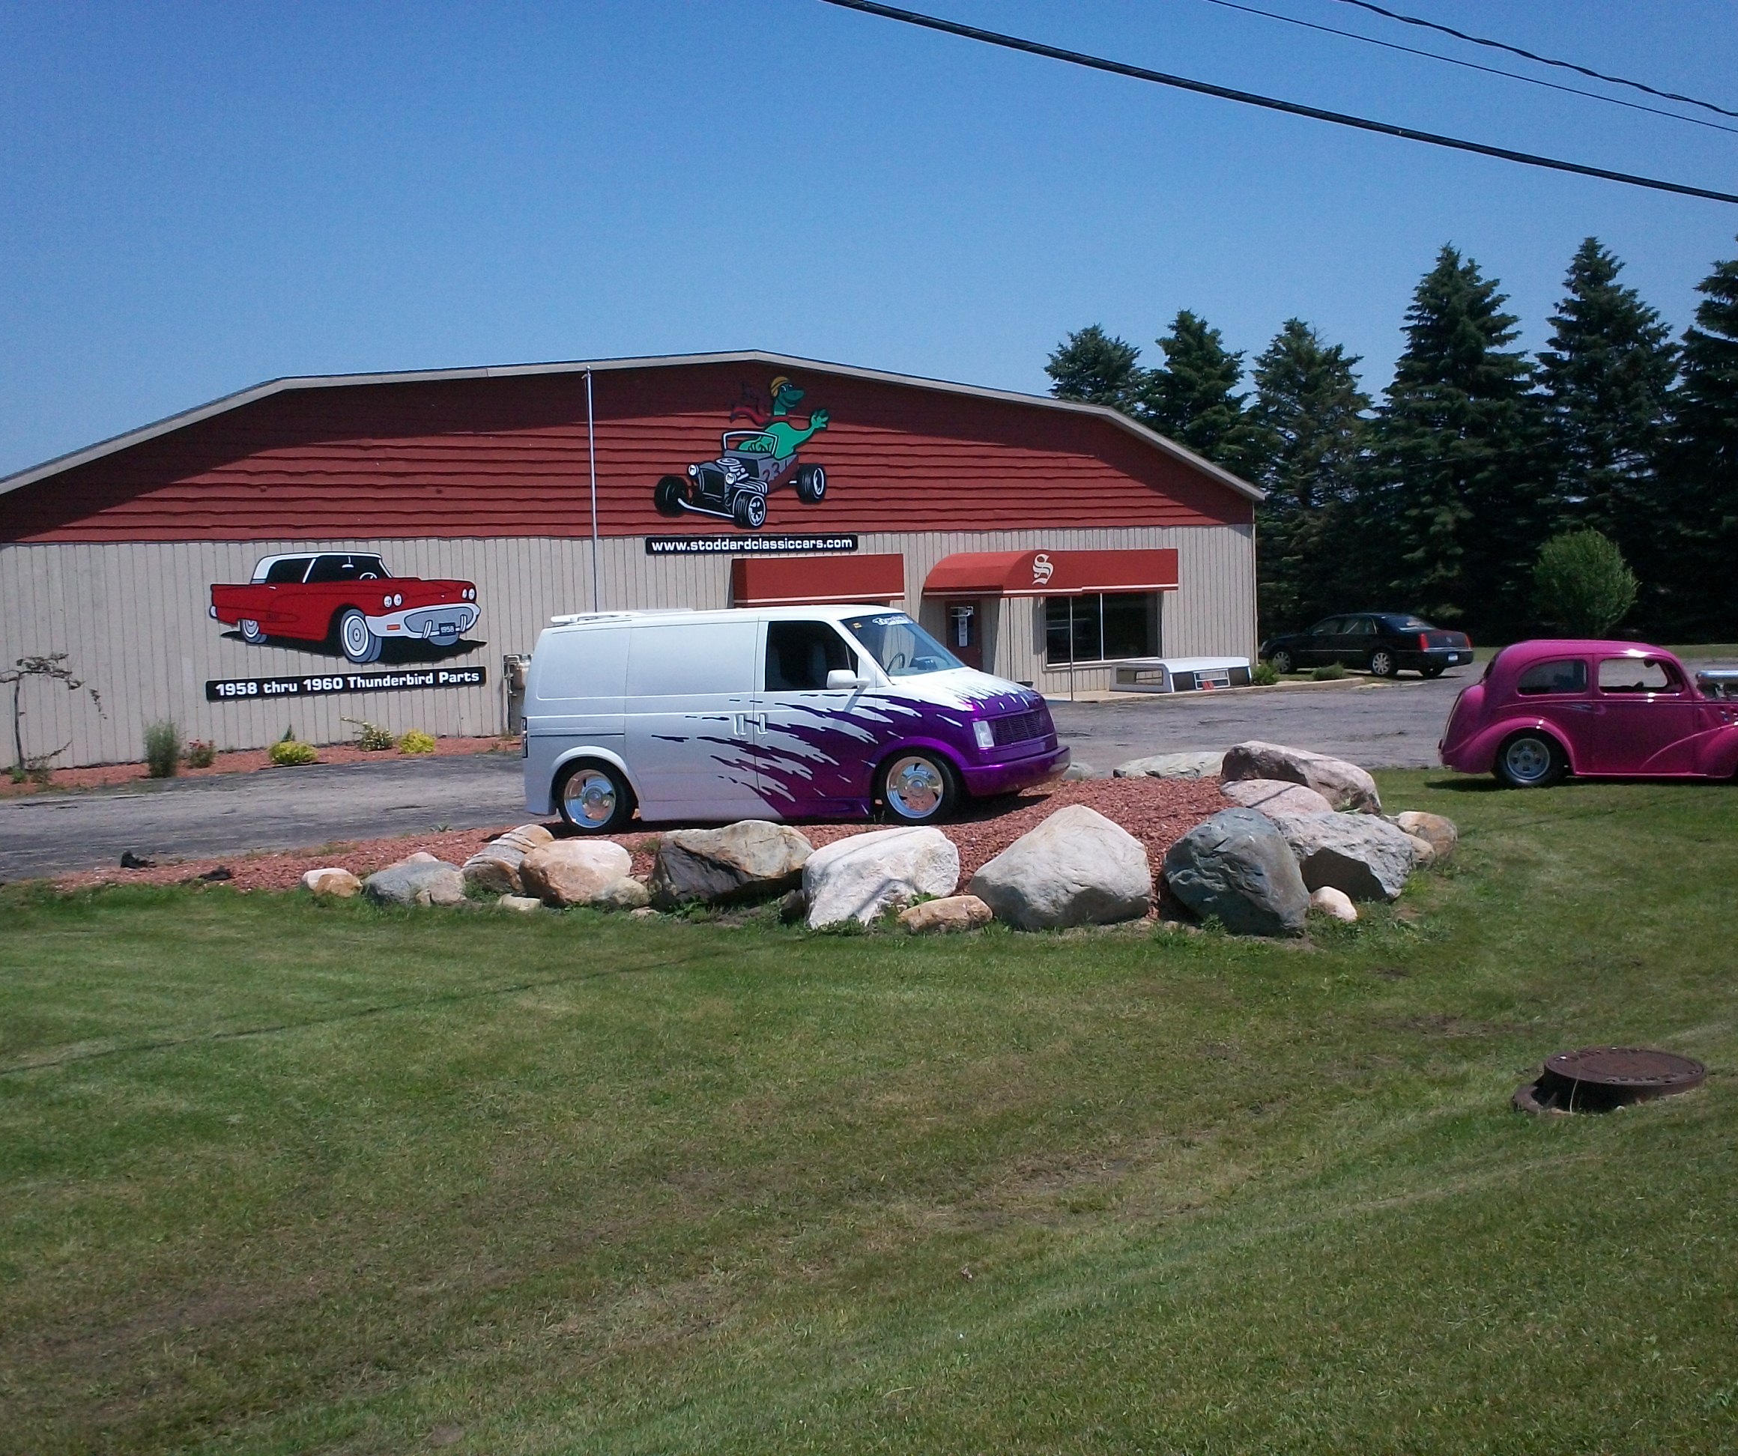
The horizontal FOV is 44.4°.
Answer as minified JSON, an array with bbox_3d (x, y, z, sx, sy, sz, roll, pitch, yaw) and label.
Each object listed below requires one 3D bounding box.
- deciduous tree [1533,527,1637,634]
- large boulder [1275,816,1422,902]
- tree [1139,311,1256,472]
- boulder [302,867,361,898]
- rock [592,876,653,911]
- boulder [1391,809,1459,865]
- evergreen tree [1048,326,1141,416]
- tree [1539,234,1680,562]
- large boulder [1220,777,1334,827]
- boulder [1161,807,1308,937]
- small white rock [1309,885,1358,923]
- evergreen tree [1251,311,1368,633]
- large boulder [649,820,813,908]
[{"bbox_3d":[20.054,-3.952,59.625,3.000,3.330,3.000,0,5,19],"label":"deciduous tree"},{"bbox_3d":[3.022,0.826,13.500,0.940,0.500,0.720,-1,5,0],"label":"large boulder"},{"bbox_3d":[11.651,-9.102,76.433,4.900,11.530,4.900,-1,4,9],"label":"tree"},{"bbox_3d":[-3.653,1.053,14.500,0.400,0.200,0.300,-1,5,0],"label":"boulder"},{"bbox_3d":[-1.757,1.151,15.060,0.420,0.240,0.320,-2,4,-7],"label":"rock"},{"bbox_3d":[3.860,0.764,14.800,0.460,0.360,0.420,-1,5,0],"label":"boulder"},{"bbox_3d":[8.458,-8.849,78.384,5.800,11.808,5.800,-1,4,6],"label":"evergreen tree"},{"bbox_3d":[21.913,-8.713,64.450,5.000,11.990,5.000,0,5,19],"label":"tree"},{"bbox_3d":[3.011,0.564,15.700,0.860,0.430,0.680,-1,5,0],"label":"large boulder"},{"bbox_3d":[2.127,0.838,12.400,0.860,0.720,0.740,-1,5,0],"label":"boulder"},{"bbox_3d":[2.896,1.098,13.300,0.330,0.240,0.280,-1,4,12],"label":"small white rock"},{"bbox_3d":[14.477,-8.439,71.000,4.800,10.400,4.800,-1,5,0],"label":"evergreen tree"},{"bbox_3d":[-1.005,0.947,15.268,1.130,0.580,0.800,-2,4,-4],"label":"large boulder"}]

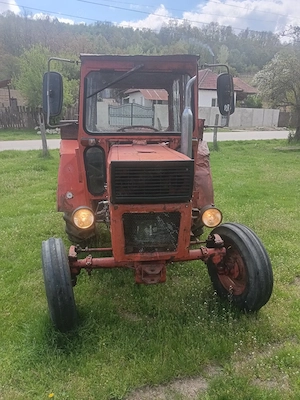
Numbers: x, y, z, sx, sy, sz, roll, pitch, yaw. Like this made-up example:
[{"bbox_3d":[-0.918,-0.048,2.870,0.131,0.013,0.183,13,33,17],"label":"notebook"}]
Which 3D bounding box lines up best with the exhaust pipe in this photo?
[{"bbox_3d":[0.339,-0.688,2.760,0.142,0.792,0.112,-1,13,-5],"label":"exhaust pipe"}]

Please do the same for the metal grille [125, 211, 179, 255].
[{"bbox_3d":[0.015,0.257,2.395,0.447,0.325,0.035,-1,13,-5],"label":"metal grille"}]

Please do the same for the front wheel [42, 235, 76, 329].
[{"bbox_3d":[-0.731,0.672,2.489,0.178,0.756,0.756,-8,15,-24],"label":"front wheel"}]

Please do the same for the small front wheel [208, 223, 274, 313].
[{"bbox_3d":[0.741,0.577,2.680,0.178,0.756,0.756,-8,15,-23],"label":"small front wheel"}]

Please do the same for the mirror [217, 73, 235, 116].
[{"bbox_3d":[0.843,-1.164,3.451,0.223,0.452,0.061,-6,14,-24],"label":"mirror"}]

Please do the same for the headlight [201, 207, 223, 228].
[{"bbox_3d":[0.504,0.143,2.558,0.173,0.173,0.132,-2,13,-7],"label":"headlight"}]

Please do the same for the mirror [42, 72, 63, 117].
[{"bbox_3d":[-1.014,-1.109,3.278,0.223,0.452,0.061,2,13,10],"label":"mirror"}]

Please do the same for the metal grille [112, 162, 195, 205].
[{"bbox_3d":[0.017,-0.130,2.294,0.609,0.310,0.061,-1,13,-5],"label":"metal grille"}]

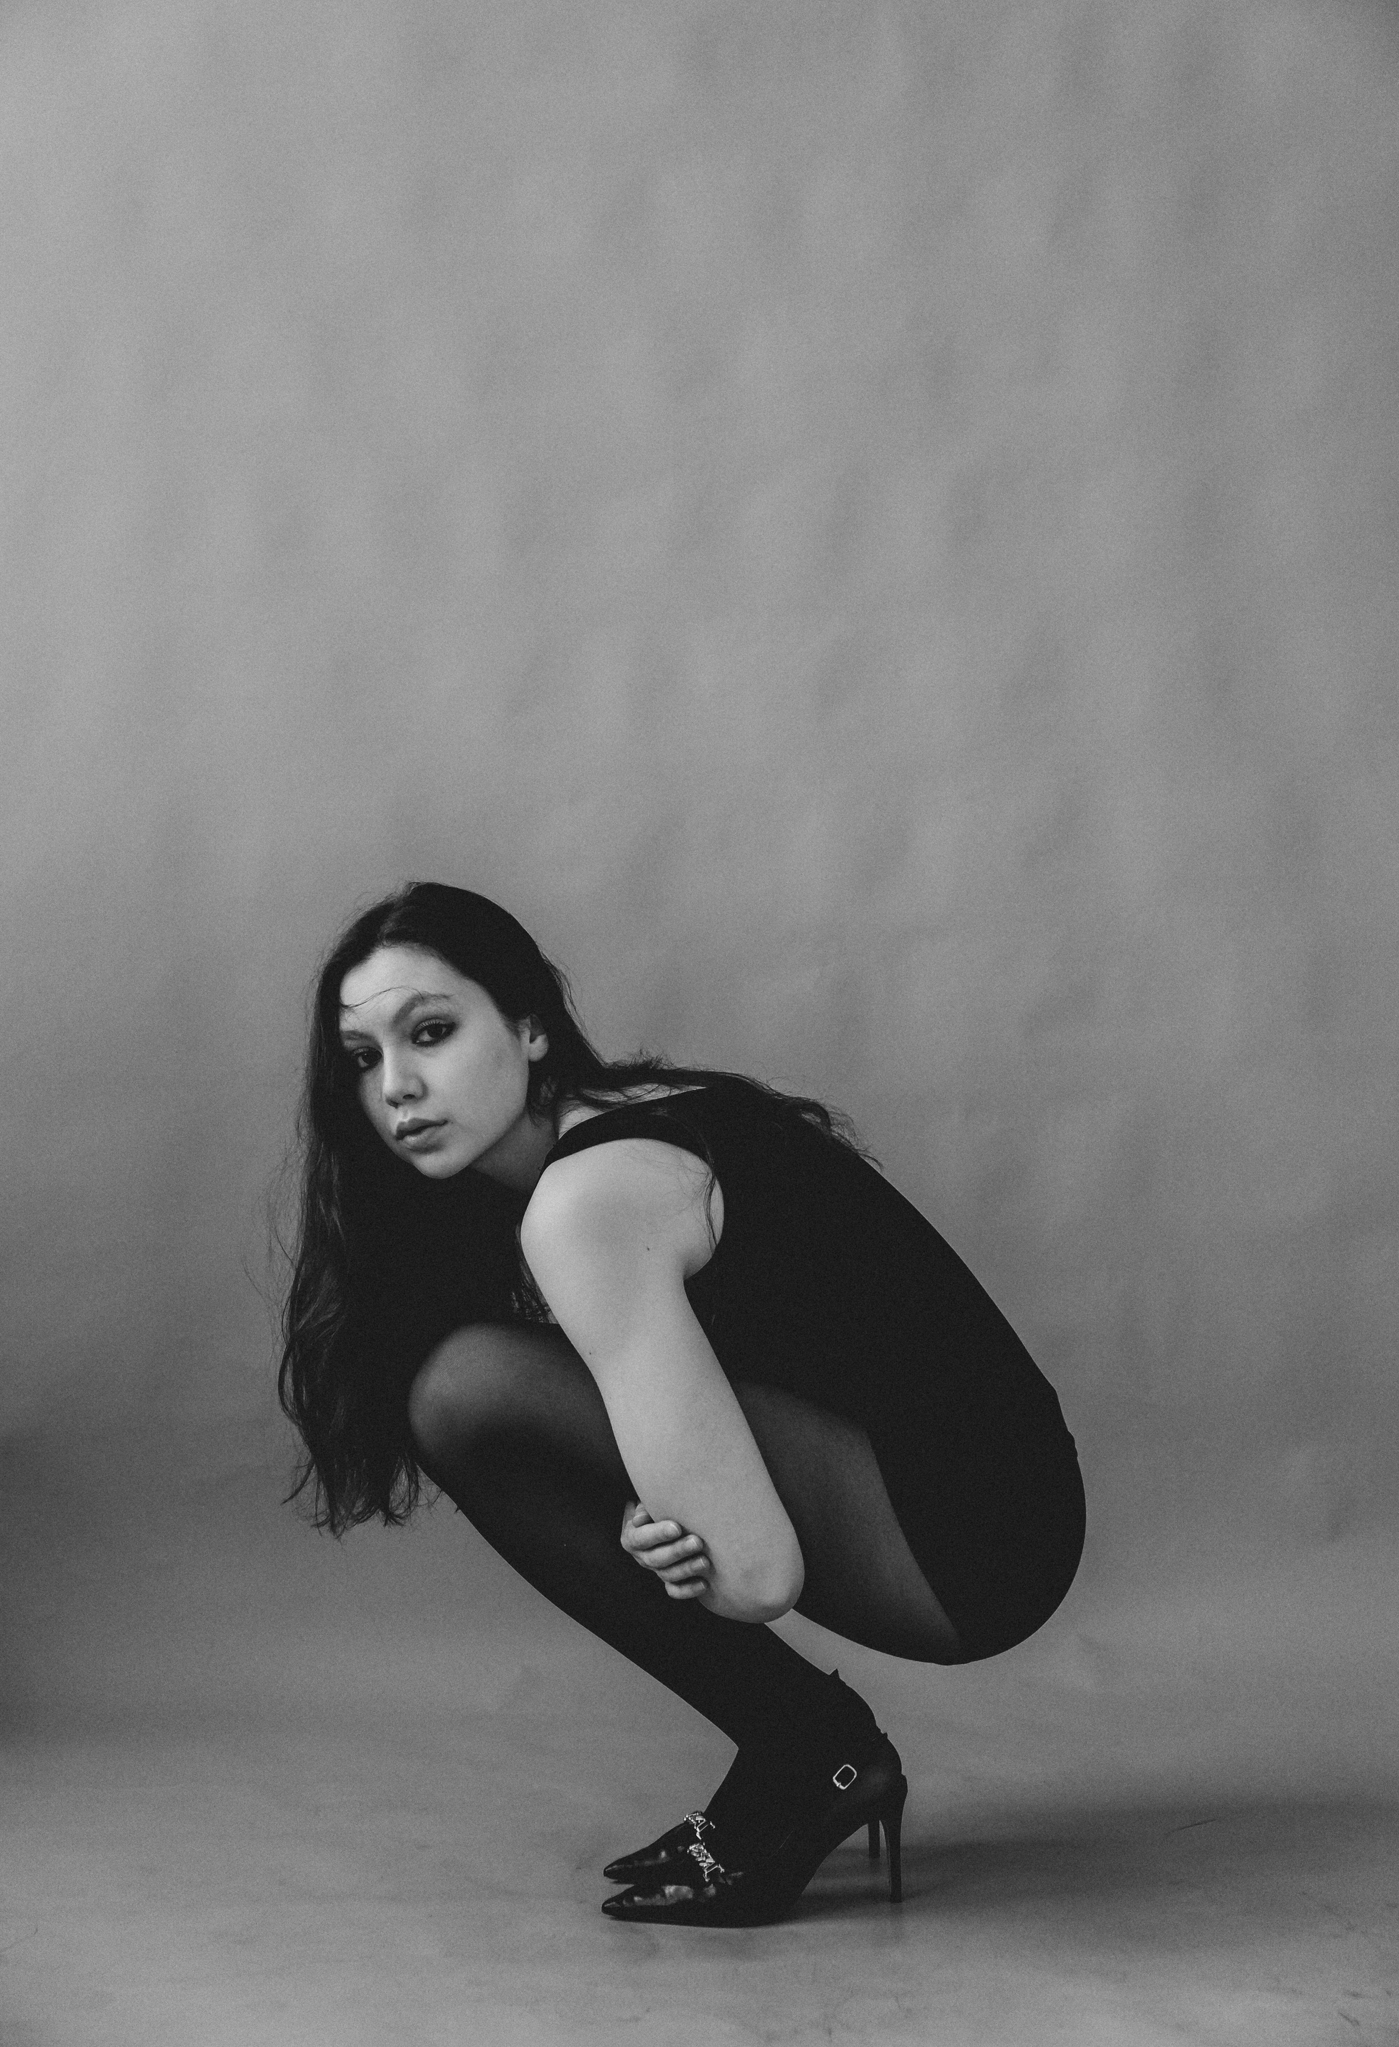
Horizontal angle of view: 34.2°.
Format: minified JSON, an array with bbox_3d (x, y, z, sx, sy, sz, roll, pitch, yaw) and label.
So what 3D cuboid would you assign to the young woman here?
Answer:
[{"bbox_3d":[-0.015,0.297,1.830,0.640,0.820,0.430,0,1,-7],"label":"young woman"}]

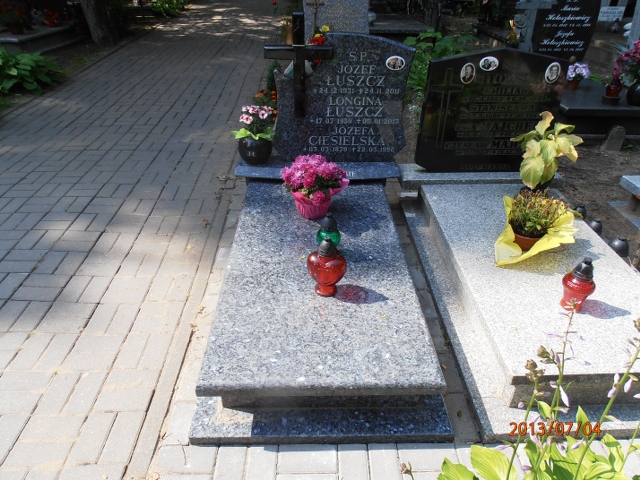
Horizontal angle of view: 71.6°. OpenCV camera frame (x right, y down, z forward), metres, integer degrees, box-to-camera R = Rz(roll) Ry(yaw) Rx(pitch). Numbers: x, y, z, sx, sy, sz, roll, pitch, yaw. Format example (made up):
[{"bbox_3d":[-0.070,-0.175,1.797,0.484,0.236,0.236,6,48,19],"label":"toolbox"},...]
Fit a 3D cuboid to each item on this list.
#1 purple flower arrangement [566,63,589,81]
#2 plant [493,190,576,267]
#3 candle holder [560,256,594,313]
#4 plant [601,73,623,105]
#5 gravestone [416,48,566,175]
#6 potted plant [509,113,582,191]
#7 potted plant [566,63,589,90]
[{"bbox_3d":[2.516,-1.631,4.288,0.220,0.165,0.190,0,34,-2],"label":"purple flower arrangement"},{"bbox_3d":[1.006,-0.086,2.085,0.390,0.275,0.340,0,34,-2],"label":"plant"},{"bbox_3d":[1.024,0.171,1.738,0.128,0.238,0.128,0,34,-2],"label":"candle holder"},{"bbox_3d":[2.618,-1.355,3.969,0.185,0.255,0.185,0,34,-2],"label":"plant"},{"bbox_3d":[0.981,-0.745,2.618,0.780,0.730,0.080,0,34,-2],"label":"gravestone"},{"bbox_3d":[1.219,-0.448,2.437,0.380,0.500,0.350,0,34,-2],"label":"potted plant"},{"bbox_3d":[2.510,-1.589,4.315,0.215,0.262,0.190,0,34,-2],"label":"potted plant"}]

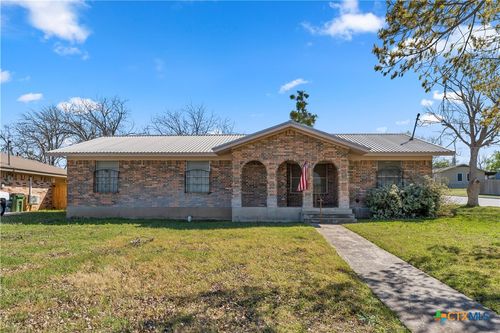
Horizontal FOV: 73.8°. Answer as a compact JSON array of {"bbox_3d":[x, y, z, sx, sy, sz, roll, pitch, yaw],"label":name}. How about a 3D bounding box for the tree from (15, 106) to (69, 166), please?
[{"bbox_3d":[-19.400,-1.000,31.000,5.400,9.100,5.400,0,-2,2],"label":"tree"}]

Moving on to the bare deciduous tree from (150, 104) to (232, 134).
[{"bbox_3d":[-5.600,-1.250,32.000,8.300,9.700,7.800,0,-2,2],"label":"bare deciduous tree"}]

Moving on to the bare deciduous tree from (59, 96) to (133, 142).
[{"bbox_3d":[-13.900,-1.440,30.000,6.900,9.600,6.700,0,-2,2],"label":"bare deciduous tree"}]

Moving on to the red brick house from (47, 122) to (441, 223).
[{"bbox_3d":[0.200,0.350,19.200,17.700,4.400,10.700,0,-2,2],"label":"red brick house"}]

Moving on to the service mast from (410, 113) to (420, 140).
[{"bbox_3d":[8.700,-2.100,17.500,0.160,1.500,0.160,13,-1,2],"label":"service mast"}]

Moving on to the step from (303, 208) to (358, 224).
[{"bbox_3d":[3.300,2.050,13.800,2.150,0.620,0.950,0,-2,2],"label":"step"}]

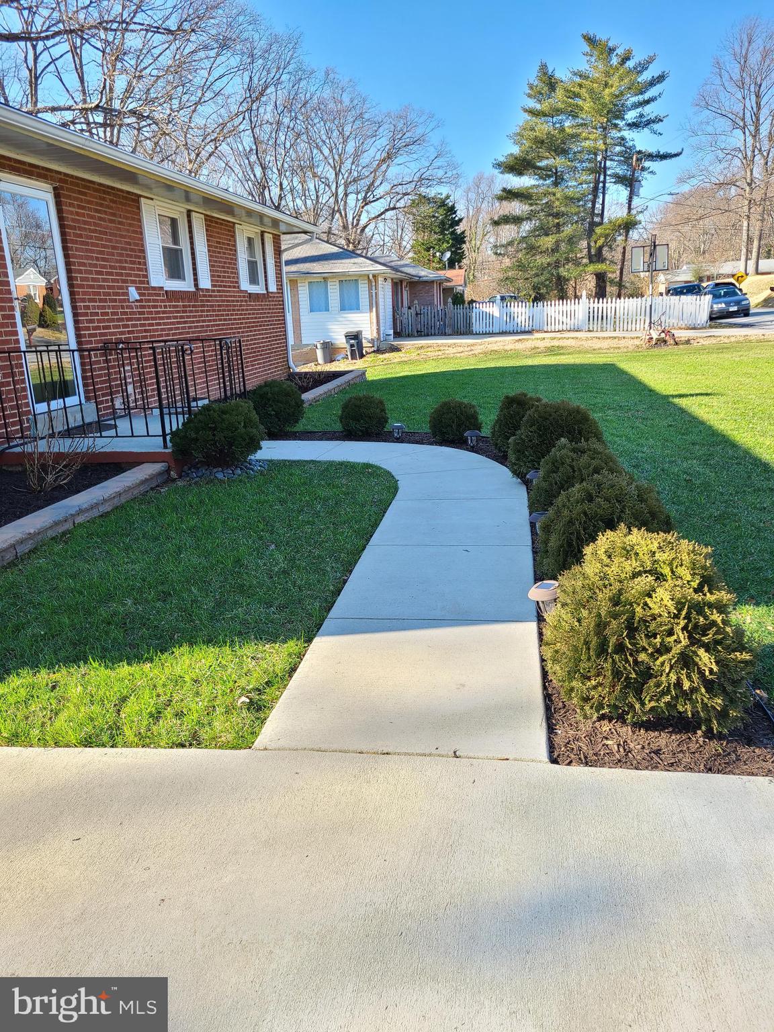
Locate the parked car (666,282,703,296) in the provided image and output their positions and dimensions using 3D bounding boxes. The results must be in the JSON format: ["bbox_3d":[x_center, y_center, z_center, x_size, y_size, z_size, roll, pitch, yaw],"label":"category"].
[{"bbox_3d":[17.068,-12.510,44.385,1.800,1.500,4.600,0,15,9],"label":"parked car"}]

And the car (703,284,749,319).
[{"bbox_3d":[16.300,-10.380,37.800,1.750,1.460,4.600,0,15,10],"label":"car"}]

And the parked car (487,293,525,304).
[{"bbox_3d":[7.906,-14.151,52.194,4.600,1.500,1.800,0,15,9],"label":"parked car"}]

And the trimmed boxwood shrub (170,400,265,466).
[{"bbox_3d":[-1.521,-0.741,6.814,0.820,0.570,0.800,0,15,9],"label":"trimmed boxwood shrub"}]

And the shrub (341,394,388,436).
[{"bbox_3d":[-0.233,-1.000,7.650,0.475,0.410,0.475,0,15,9],"label":"shrub"}]

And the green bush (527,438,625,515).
[{"bbox_3d":[1.240,-0.256,4.915,0.690,0.480,0.690,0,15,9],"label":"green bush"}]

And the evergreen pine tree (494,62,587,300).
[{"bbox_3d":[8.325,-17.359,42.129,5.300,13.061,5.300,0,15,9],"label":"evergreen pine tree"}]

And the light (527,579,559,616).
[{"bbox_3d":[0.668,0.371,3.255,0.147,0.180,0.147,0,15,9],"label":"light"}]

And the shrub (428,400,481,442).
[{"bbox_3d":[0.670,-0.957,7.660,0.530,0.420,0.530,0,15,9],"label":"shrub"}]

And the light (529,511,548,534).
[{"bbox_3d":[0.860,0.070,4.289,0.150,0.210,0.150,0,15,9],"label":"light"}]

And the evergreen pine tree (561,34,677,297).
[{"bbox_3d":[12.750,-18.300,43.400,6.500,14.600,6.400,0,15,9],"label":"evergreen pine tree"}]

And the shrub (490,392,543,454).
[{"bbox_3d":[1.190,-0.830,6.820,0.580,0.530,0.580,0,15,9],"label":"shrub"}]

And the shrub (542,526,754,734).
[{"bbox_3d":[0.822,0.352,2.490,0.635,0.615,0.635,0,15,9],"label":"shrub"}]

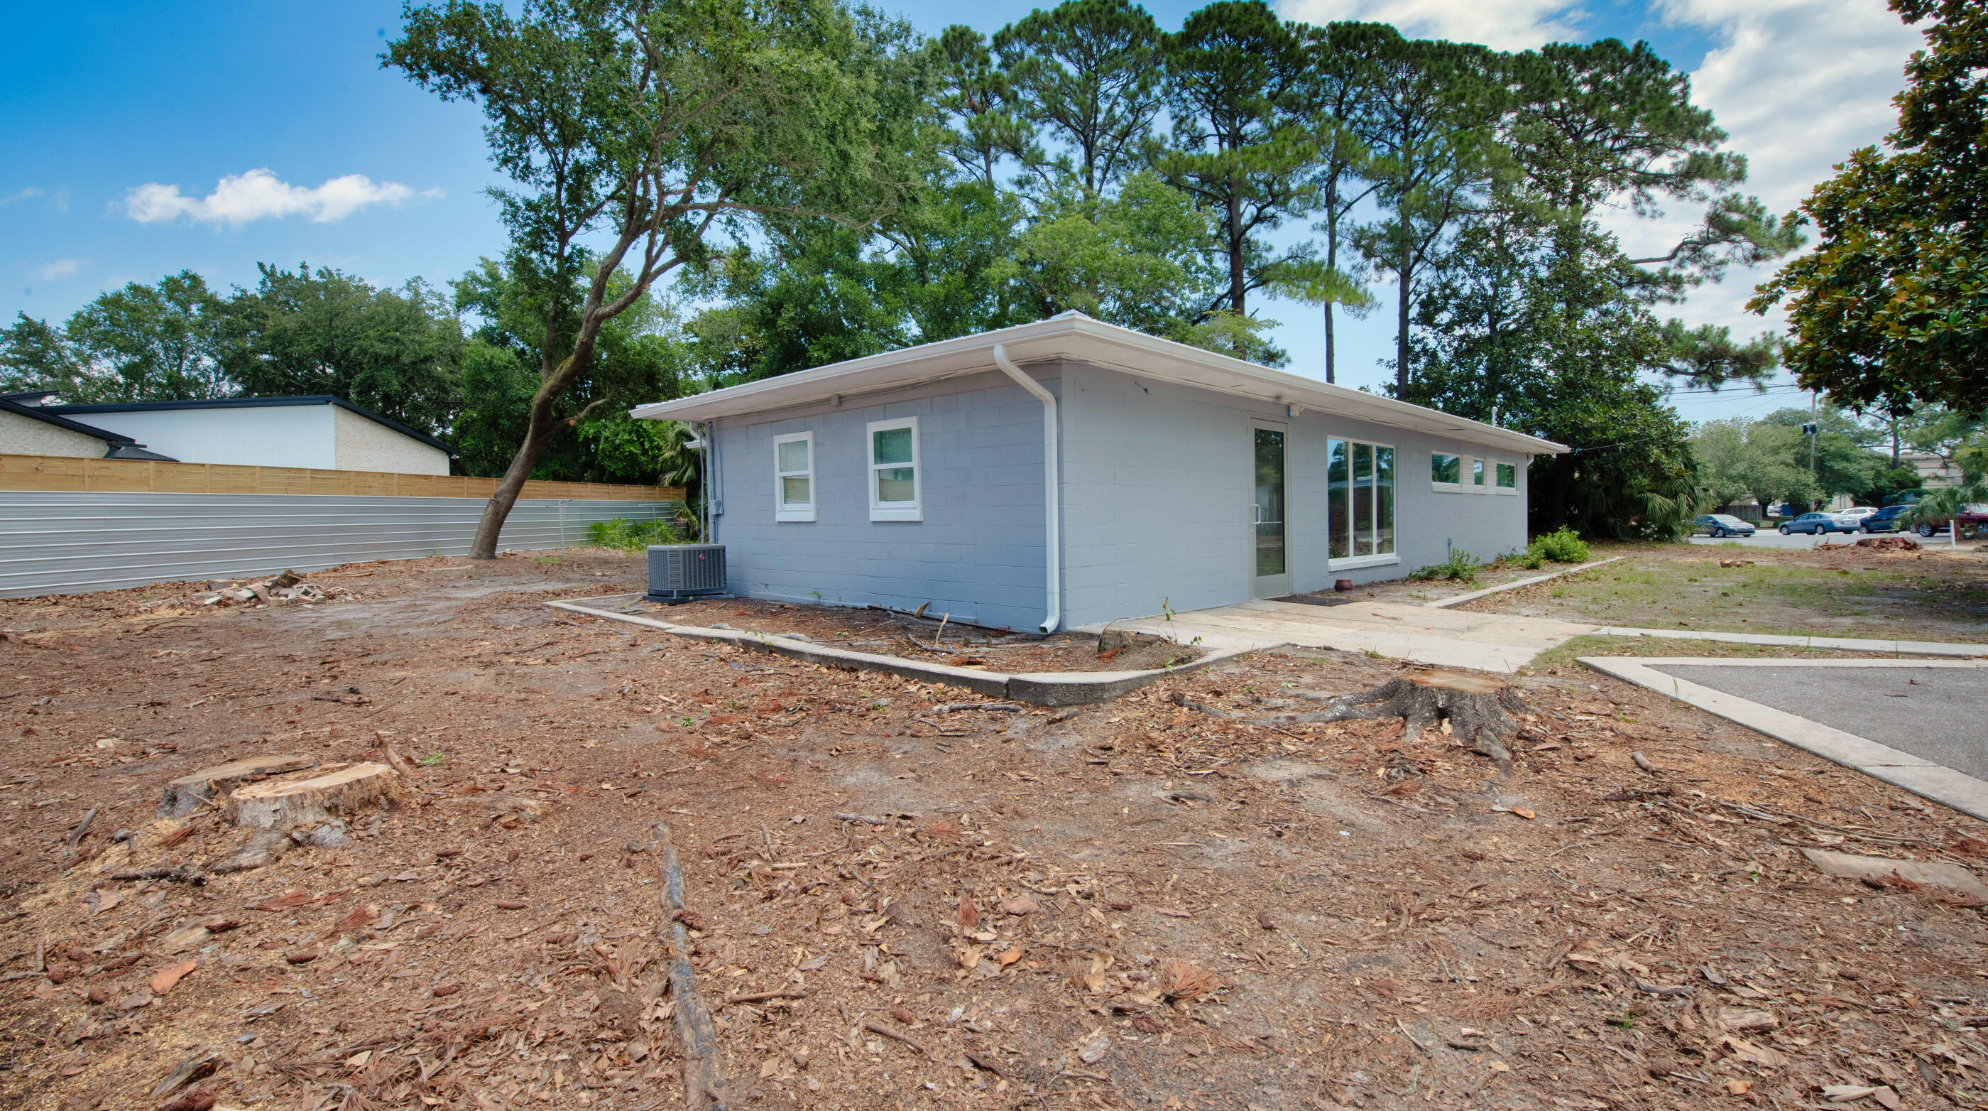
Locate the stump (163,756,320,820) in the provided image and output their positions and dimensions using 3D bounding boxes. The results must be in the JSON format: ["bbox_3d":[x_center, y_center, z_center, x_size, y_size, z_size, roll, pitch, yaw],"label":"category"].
[{"bbox_3d":[-3.320,1.028,3.720,0.440,0.160,0.500,1,3,25],"label":"stump"}]

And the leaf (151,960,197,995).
[{"bbox_3d":[-2.406,1.223,2.413,0.080,0.025,0.185,-2,3,-25],"label":"leaf"}]

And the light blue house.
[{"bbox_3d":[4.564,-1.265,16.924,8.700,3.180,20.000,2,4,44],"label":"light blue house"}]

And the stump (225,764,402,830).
[{"bbox_3d":[-2.910,1.031,3.590,0.460,0.160,0.520,1,3,25],"label":"stump"}]

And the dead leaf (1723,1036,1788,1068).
[{"bbox_3d":[1.715,1.116,1.870,0.085,0.030,0.120,-3,4,-44],"label":"dead leaf"}]

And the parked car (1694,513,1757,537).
[{"bbox_3d":[46.740,-1.888,53.466,1.790,1.470,4.500,0,3,7],"label":"parked car"}]

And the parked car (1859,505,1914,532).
[{"bbox_3d":[58.820,-2.281,53.957,1.980,1.850,5.000,0,3,7],"label":"parked car"}]

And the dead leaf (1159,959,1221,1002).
[{"bbox_3d":[0.517,1.117,2.200,0.165,0.050,0.150,0,3,11],"label":"dead leaf"}]

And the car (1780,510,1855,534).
[{"bbox_3d":[53.410,-2.024,53.666,1.850,1.450,4.850,0,3,10],"label":"car"}]

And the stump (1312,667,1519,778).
[{"bbox_3d":[2.500,0.850,4.660,1.050,0.280,1.050,1,3,29],"label":"stump"}]

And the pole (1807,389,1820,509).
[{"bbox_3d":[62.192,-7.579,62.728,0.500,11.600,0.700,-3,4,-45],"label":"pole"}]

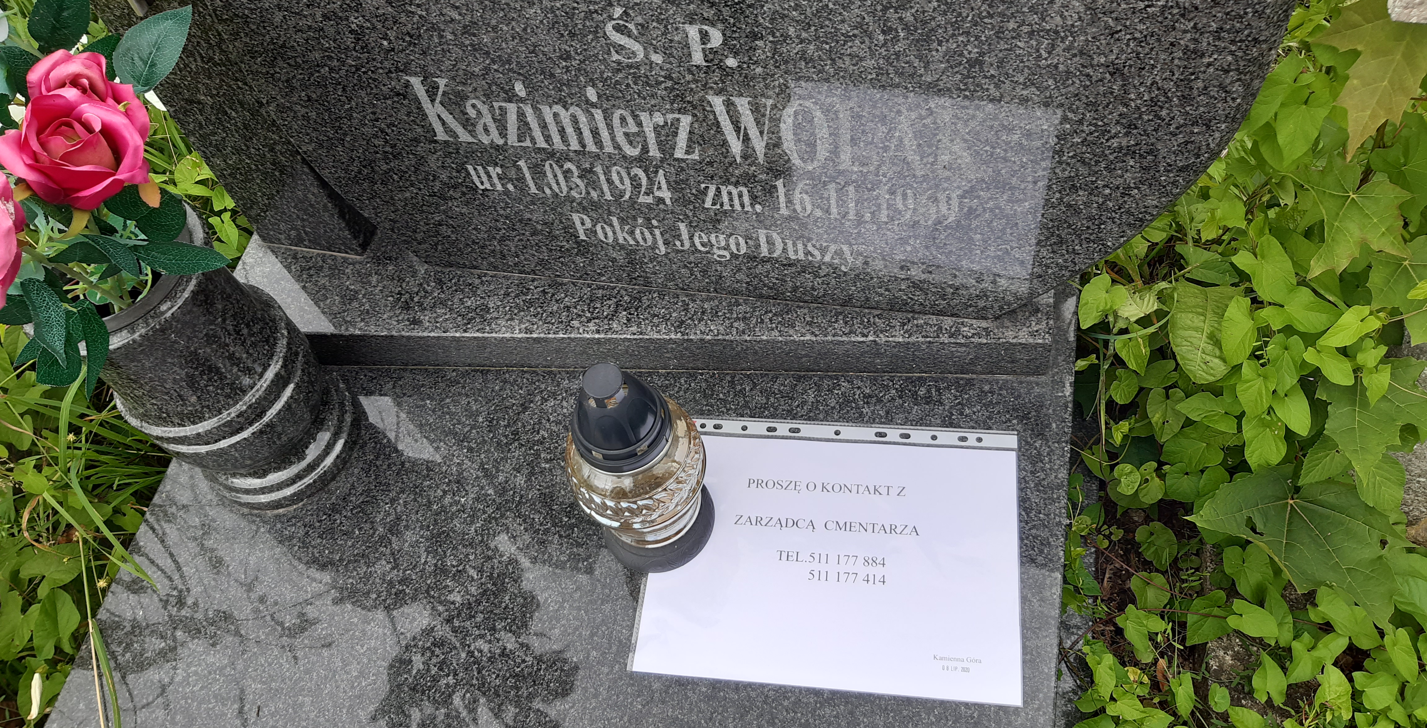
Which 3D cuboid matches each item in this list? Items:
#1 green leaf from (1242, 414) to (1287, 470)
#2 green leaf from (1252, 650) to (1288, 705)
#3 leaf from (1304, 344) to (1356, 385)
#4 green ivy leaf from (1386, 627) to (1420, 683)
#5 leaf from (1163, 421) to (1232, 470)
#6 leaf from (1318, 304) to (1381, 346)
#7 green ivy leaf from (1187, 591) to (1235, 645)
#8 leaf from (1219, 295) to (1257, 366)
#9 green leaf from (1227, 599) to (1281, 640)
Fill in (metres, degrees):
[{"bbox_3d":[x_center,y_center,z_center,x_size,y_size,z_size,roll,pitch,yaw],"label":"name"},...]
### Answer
[{"bbox_3d":[0.479,0.069,0.935,0.037,0.009,0.055,13,75,22],"label":"green leaf"},{"bbox_3d":[0.466,0.263,0.901,0.025,0.009,0.045,-6,64,16],"label":"green leaf"},{"bbox_3d":[0.556,0.000,0.962,0.024,0.009,0.047,-38,64,4],"label":"leaf"},{"bbox_3d":[0.536,0.225,0.831,0.026,0.014,0.045,-13,60,12],"label":"green ivy leaf"},{"bbox_3d":[0.425,0.078,0.953,0.052,0.014,0.043,-25,63,4],"label":"leaf"},{"bbox_3d":[0.562,-0.032,0.950,0.056,0.014,0.032,-31,63,4],"label":"leaf"},{"bbox_3d":[0.409,0.213,0.884,0.034,0.014,0.054,39,79,28],"label":"green ivy leaf"},{"bbox_3d":[0.471,-0.029,0.963,0.034,0.014,0.069,14,74,21],"label":"leaf"},{"bbox_3d":[0.437,0.207,0.864,0.042,0.014,0.030,31,76,27],"label":"green leaf"}]

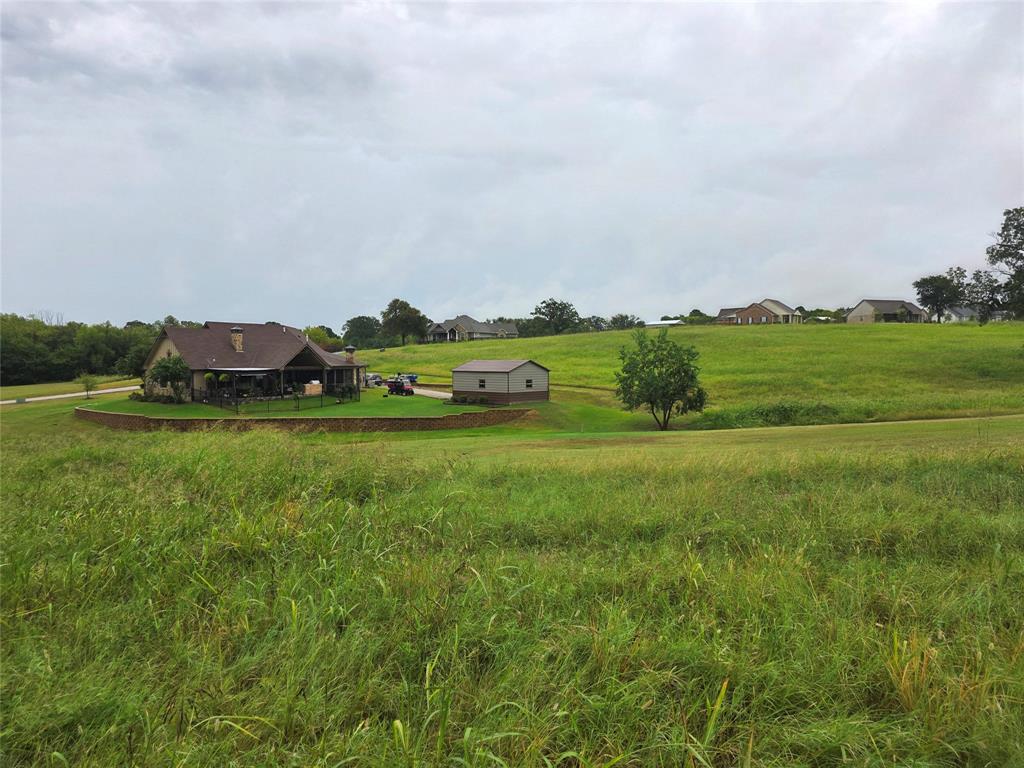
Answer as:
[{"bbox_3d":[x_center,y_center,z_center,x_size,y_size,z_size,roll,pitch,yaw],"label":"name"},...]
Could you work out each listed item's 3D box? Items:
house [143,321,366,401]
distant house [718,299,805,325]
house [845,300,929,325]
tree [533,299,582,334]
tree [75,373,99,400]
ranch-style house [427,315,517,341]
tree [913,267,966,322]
[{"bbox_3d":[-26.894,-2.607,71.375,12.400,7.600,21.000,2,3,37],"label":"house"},{"bbox_3d":[68.250,-19.549,185.380,20.500,7.200,15.000,0,2,9],"label":"distant house"},{"bbox_3d":[101.128,-19.406,183.384,14.500,6.450,14.000,0,2,0],"label":"house"},{"bbox_3d":[13.367,-19.975,204.377,14.000,11.380,13.000,0,2,0],"label":"tree"},{"bbox_3d":[-43.813,0.154,70.059,2.400,2.680,2.400,0,2,0],"label":"tree"},{"bbox_3d":[-11.699,-16.364,201.516,26.000,8.130,15.500,0,2,0],"label":"ranch-style house"},{"bbox_3d":[109.479,-22.792,174.245,13.200,14.530,12.500,0,2,0],"label":"tree"}]

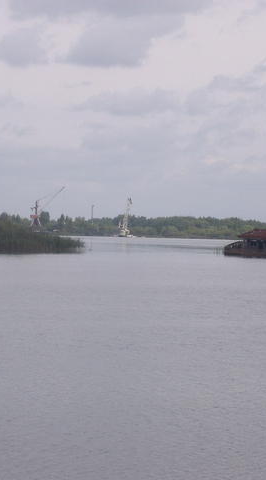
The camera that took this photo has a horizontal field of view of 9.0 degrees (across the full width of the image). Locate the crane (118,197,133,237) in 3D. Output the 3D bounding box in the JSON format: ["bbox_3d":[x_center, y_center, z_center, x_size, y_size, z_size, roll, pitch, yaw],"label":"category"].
[{"bbox_3d":[-6.240,-19.550,1400.000,14.000,33.500,20.000,1,0,-41],"label":"crane"}]

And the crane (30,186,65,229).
[{"bbox_3d":[-78.770,-28.740,1550.000,34.000,41.000,10.500,1,0,6],"label":"crane"}]

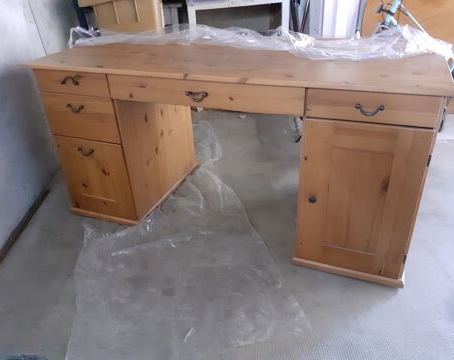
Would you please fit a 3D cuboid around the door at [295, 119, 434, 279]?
[{"bbox_3d":[0.445,0.083,1.308,0.387,0.589,0.040,9,31,20],"label":"door"}]

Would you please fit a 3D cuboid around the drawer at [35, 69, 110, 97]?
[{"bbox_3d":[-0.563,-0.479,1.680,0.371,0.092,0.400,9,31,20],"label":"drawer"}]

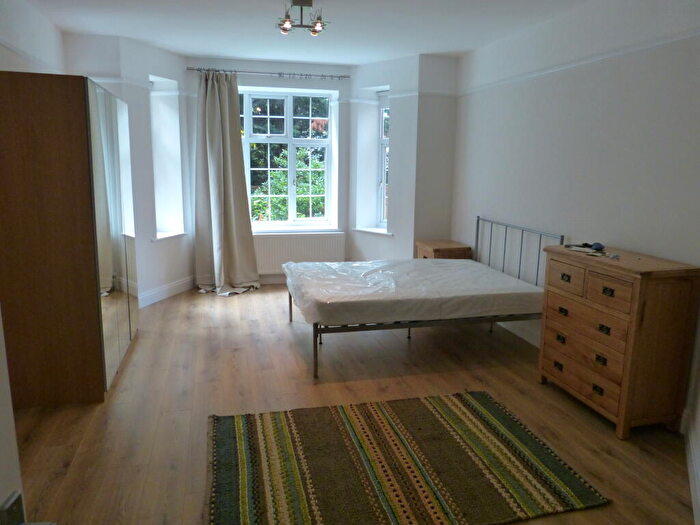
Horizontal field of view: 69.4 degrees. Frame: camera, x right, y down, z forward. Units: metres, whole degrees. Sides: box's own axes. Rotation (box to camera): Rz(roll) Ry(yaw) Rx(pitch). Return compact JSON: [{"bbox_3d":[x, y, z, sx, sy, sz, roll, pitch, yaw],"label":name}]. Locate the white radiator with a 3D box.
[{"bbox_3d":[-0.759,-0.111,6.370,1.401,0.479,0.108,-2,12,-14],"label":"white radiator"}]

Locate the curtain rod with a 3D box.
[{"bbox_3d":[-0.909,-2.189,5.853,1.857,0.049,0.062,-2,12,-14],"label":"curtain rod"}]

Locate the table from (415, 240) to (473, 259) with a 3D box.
[{"bbox_3d":[1.029,0.129,5.689,0.439,0.664,0.508,-2,12,-14],"label":"table"}]

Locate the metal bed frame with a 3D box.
[{"bbox_3d":[0.545,0.179,4.452,1.984,1.026,1.386,-2,12,-14],"label":"metal bed frame"}]

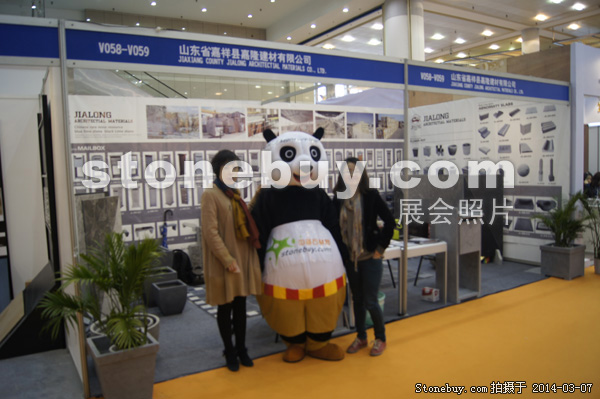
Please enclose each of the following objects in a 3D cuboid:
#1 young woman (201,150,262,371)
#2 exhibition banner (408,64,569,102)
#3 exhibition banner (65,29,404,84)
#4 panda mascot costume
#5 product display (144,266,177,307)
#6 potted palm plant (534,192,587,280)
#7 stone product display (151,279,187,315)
[{"bbox_3d":[-0.559,0.462,3.503,0.530,1.670,0.420,-4,5,-30],"label":"young woman"},{"bbox_3d":[2.249,-1.267,5.020,2.861,0.200,0.050,-4,6,-31],"label":"exhibition banner"},{"bbox_3d":[-0.244,-1.080,3.555,2.853,0.200,0.050,-4,6,-30],"label":"exhibition banner"},{"bbox_3d":[-0.001,0.351,3.683,0.780,1.830,0.660,-2,5,-8],"label":"panda mascot costume"},{"bbox_3d":[-1.622,0.994,5.127,0.369,0.352,0.369,-5,6,-32],"label":"product display"},{"bbox_3d":[3.381,0.444,5.787,0.485,1.108,0.485,-5,6,-33],"label":"potted palm plant"},{"bbox_3d":[-1.372,1.049,4.765,0.290,0.299,0.290,-4,6,-31],"label":"stone product display"}]

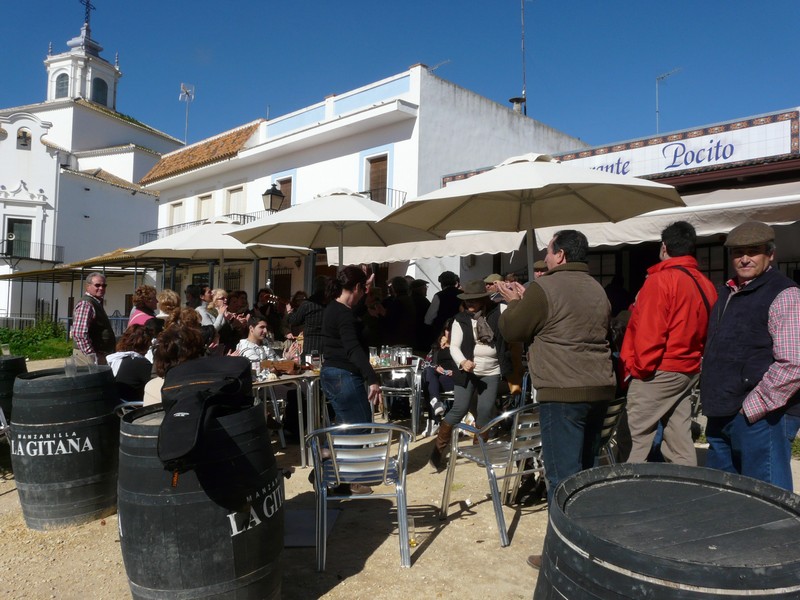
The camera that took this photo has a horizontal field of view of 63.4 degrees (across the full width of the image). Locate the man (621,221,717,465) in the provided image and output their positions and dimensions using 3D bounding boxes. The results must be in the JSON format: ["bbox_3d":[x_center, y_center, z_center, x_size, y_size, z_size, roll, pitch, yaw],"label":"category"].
[{"bbox_3d":[1.350,0.470,3.250,0.540,1.720,0.420,3,-4,-27],"label":"man"}]

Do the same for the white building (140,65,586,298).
[{"bbox_3d":[-1.327,-1.532,25.523,14.800,8.200,10.500,-2,-4,44],"label":"white building"}]

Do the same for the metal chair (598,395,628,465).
[{"bbox_3d":[1.190,1.000,4.250,0.570,0.760,0.550,-1,-4,34],"label":"metal chair"}]

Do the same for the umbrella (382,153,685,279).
[{"bbox_3d":[1.180,0.030,5.800,2.680,2.680,2.680,-2,-1,-8],"label":"umbrella"}]

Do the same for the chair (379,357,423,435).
[{"bbox_3d":[0.010,1.030,6.980,0.560,0.740,0.560,-1,-1,9],"label":"chair"}]

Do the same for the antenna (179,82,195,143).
[{"bbox_3d":[-9.850,-8.620,30.000,0.750,2.850,1.000,1,-1,-7],"label":"antenna"}]

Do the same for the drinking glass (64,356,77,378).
[{"bbox_3d":[-2.035,0.417,4.000,0.070,0.122,0.070,3,-4,-27],"label":"drinking glass"}]

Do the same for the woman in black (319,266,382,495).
[{"bbox_3d":[-0.365,0.575,4.680,0.480,1.630,0.500,4,-4,-37],"label":"woman in black"}]

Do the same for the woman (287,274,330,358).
[{"bbox_3d":[-0.860,0.570,6.600,0.550,1.620,0.420,3,-3,-20],"label":"woman"}]

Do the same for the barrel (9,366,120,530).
[{"bbox_3d":[-2.170,0.940,4.250,0.700,0.910,0.700,-3,-1,-27],"label":"barrel"}]

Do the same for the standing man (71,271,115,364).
[{"bbox_3d":[-2.880,0.600,6.100,0.420,1.720,0.520,0,-3,18],"label":"standing man"}]

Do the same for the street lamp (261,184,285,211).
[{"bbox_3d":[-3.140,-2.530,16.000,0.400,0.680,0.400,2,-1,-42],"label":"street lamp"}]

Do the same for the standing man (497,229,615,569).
[{"bbox_3d":[0.820,0.490,3.270,0.600,1.710,0.520,2,-1,-43],"label":"standing man"}]

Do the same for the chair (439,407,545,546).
[{"bbox_3d":[0.630,1.010,3.980,0.560,0.760,0.580,4,-4,-34],"label":"chair"}]

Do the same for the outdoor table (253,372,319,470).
[{"bbox_3d":[-1.200,1.000,5.220,0.720,0.740,0.750,-2,-1,38],"label":"outdoor table"}]

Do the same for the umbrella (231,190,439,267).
[{"bbox_3d":[-0.710,0.050,7.700,2.650,2.720,2.650,-1,-1,0],"label":"umbrella"}]

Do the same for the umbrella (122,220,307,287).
[{"bbox_3d":[-2.630,0.150,9.500,2.650,2.680,2.650,-1,-1,12],"label":"umbrella"}]

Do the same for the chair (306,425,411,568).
[{"bbox_3d":[-0.220,0.965,3.420,0.560,0.730,0.570,-1,-1,-9],"label":"chair"}]

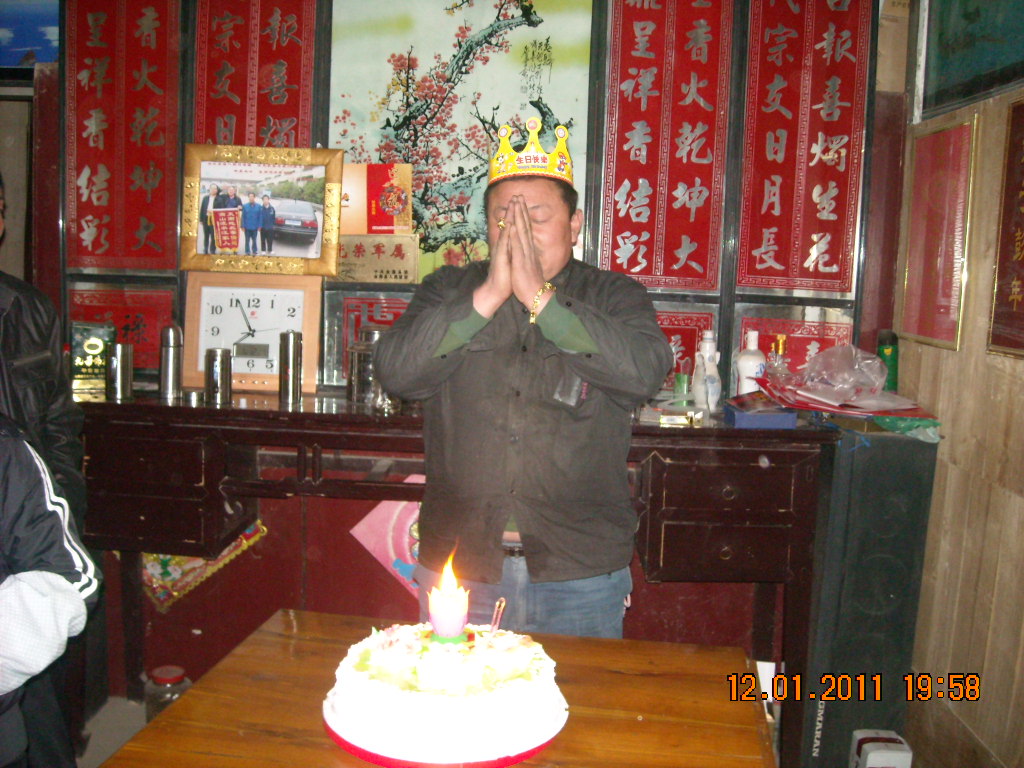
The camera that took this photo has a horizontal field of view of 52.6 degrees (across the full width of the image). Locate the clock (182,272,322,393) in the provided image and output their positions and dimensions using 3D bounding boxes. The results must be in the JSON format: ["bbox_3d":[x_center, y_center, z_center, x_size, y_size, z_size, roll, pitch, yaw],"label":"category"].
[{"bbox_3d":[-0.841,-0.166,3.367,0.434,0.379,0.050,2,2,1],"label":"clock"}]

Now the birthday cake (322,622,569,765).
[{"bbox_3d":[-0.097,0.444,1.552,0.368,0.092,0.368,2,7,1],"label":"birthday cake"}]

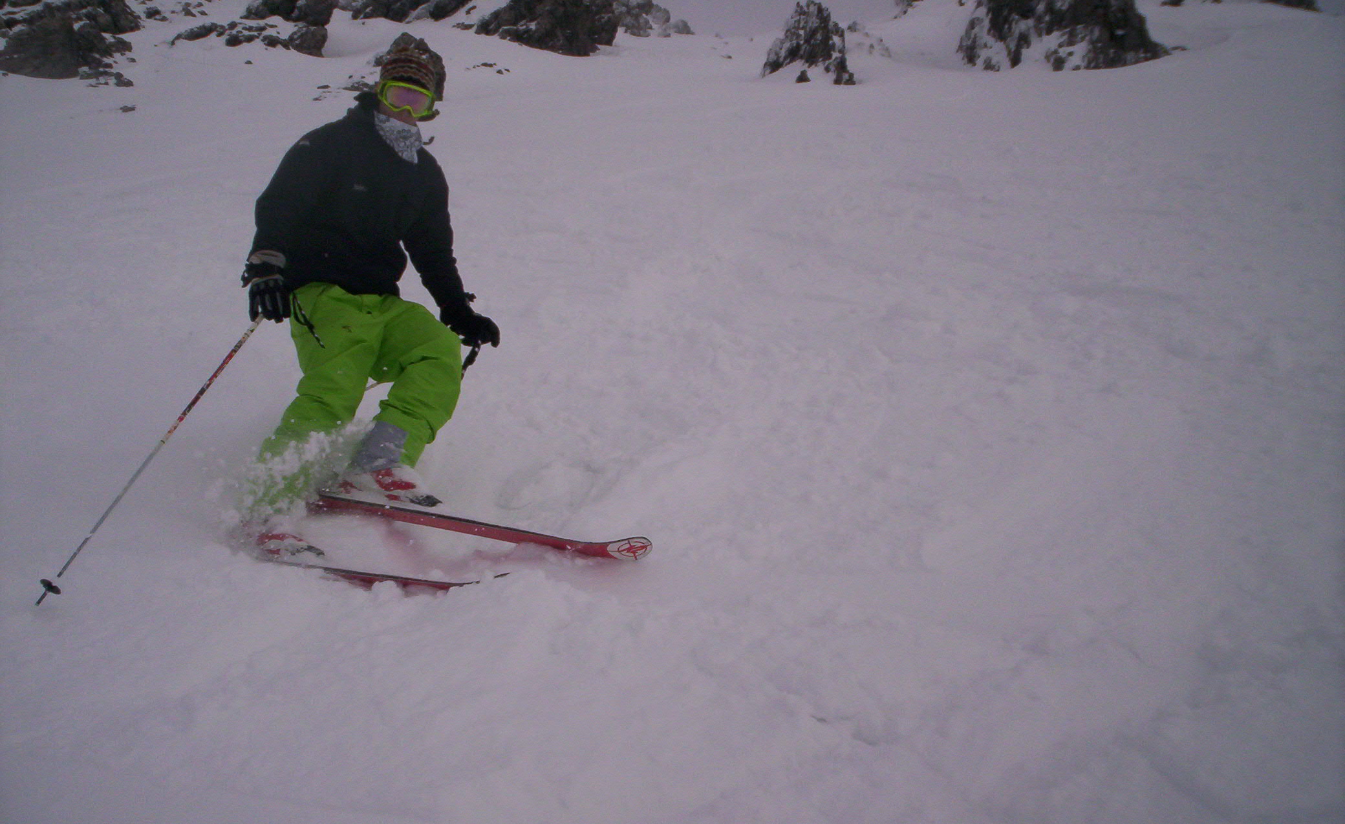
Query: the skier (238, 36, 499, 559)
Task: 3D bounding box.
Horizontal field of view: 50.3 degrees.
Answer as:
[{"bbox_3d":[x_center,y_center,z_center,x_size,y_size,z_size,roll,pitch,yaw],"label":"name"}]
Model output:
[{"bbox_3d":[-0.939,-0.365,4.420,0.740,1.560,0.640,8,-2,-27],"label":"skier"}]

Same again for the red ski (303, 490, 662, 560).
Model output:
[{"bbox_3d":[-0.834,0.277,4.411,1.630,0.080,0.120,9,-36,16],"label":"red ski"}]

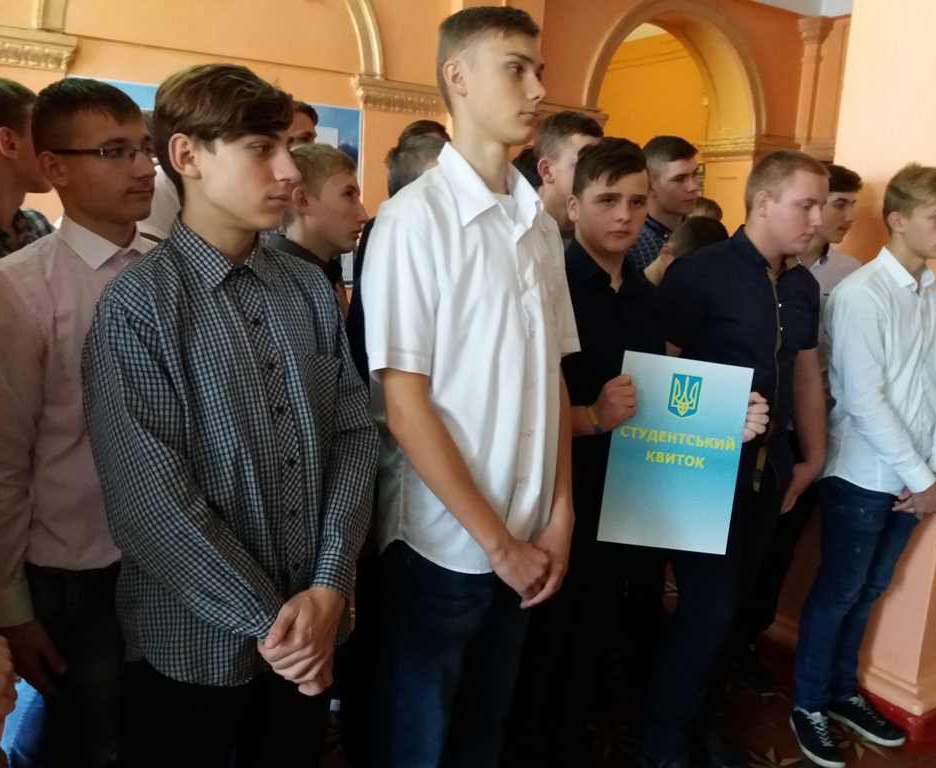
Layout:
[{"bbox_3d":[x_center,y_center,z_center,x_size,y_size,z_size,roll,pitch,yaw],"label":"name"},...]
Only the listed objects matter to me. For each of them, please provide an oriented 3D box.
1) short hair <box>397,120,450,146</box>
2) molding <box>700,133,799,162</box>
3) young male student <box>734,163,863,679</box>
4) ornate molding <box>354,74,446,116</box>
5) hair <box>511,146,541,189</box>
[{"bbox_3d":[-0.143,-0.790,2.720,0.195,0.145,0.165,8,12,27],"label":"short hair"},{"bbox_3d":[2.647,-2.228,7.892,0.620,0.240,0.680,-5,13,-34],"label":"molding"},{"bbox_3d":[1.080,0.190,2.730,0.480,1.740,0.320,-5,13,-33],"label":"young male student"},{"bbox_3d":[-0.399,-1.876,5.442,0.740,0.220,0.180,-5,13,-34],"label":"ornate molding"},{"bbox_3d":[0.249,-0.762,2.930,0.210,0.190,0.170,8,12,27],"label":"hair"}]

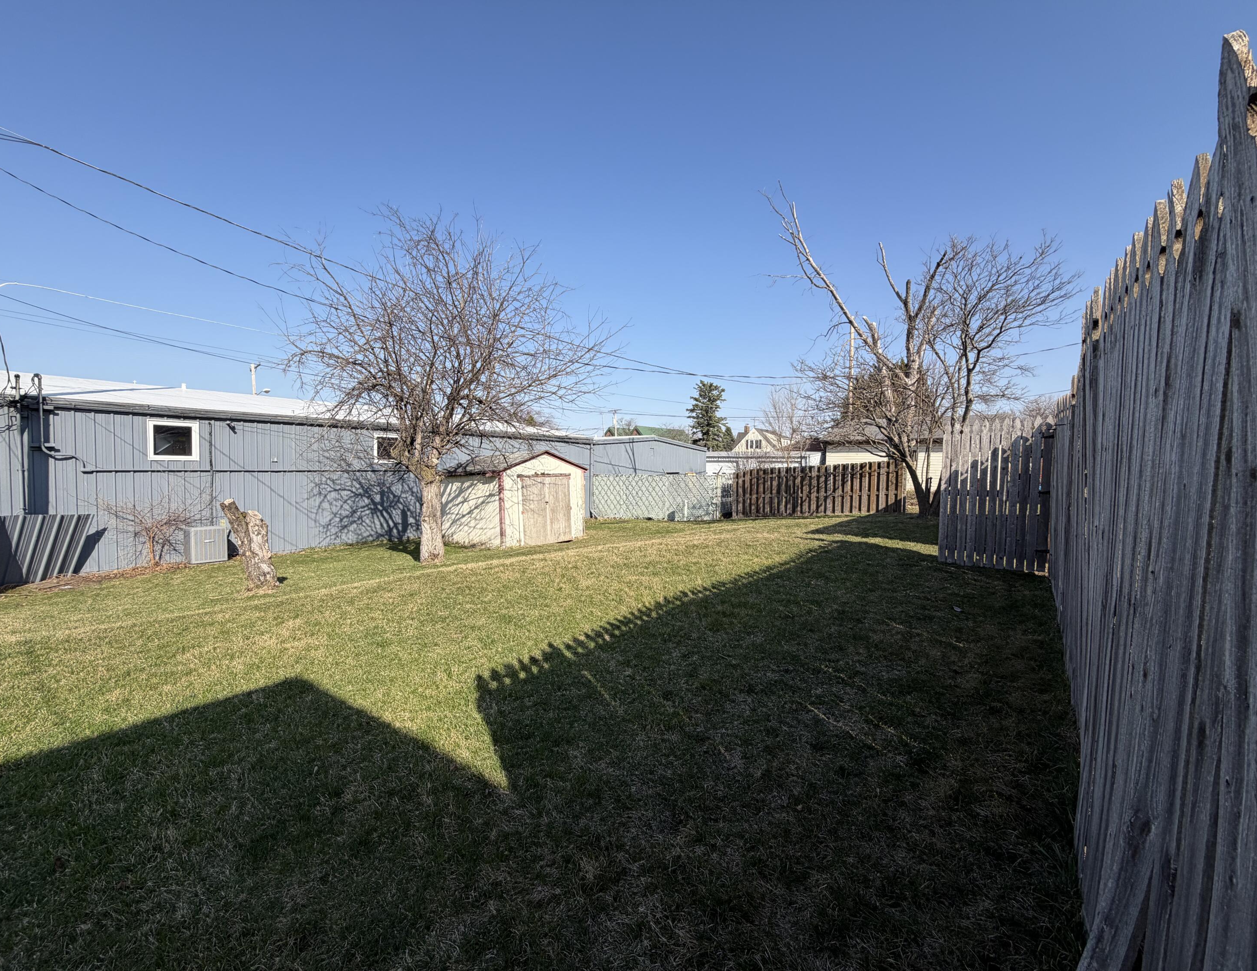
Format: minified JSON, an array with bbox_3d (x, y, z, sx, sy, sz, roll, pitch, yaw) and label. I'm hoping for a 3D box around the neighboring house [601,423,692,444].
[{"bbox_3d":[3.340,-5.357,85.140,11.000,8.500,15.000,2,2,37],"label":"neighboring house"}]

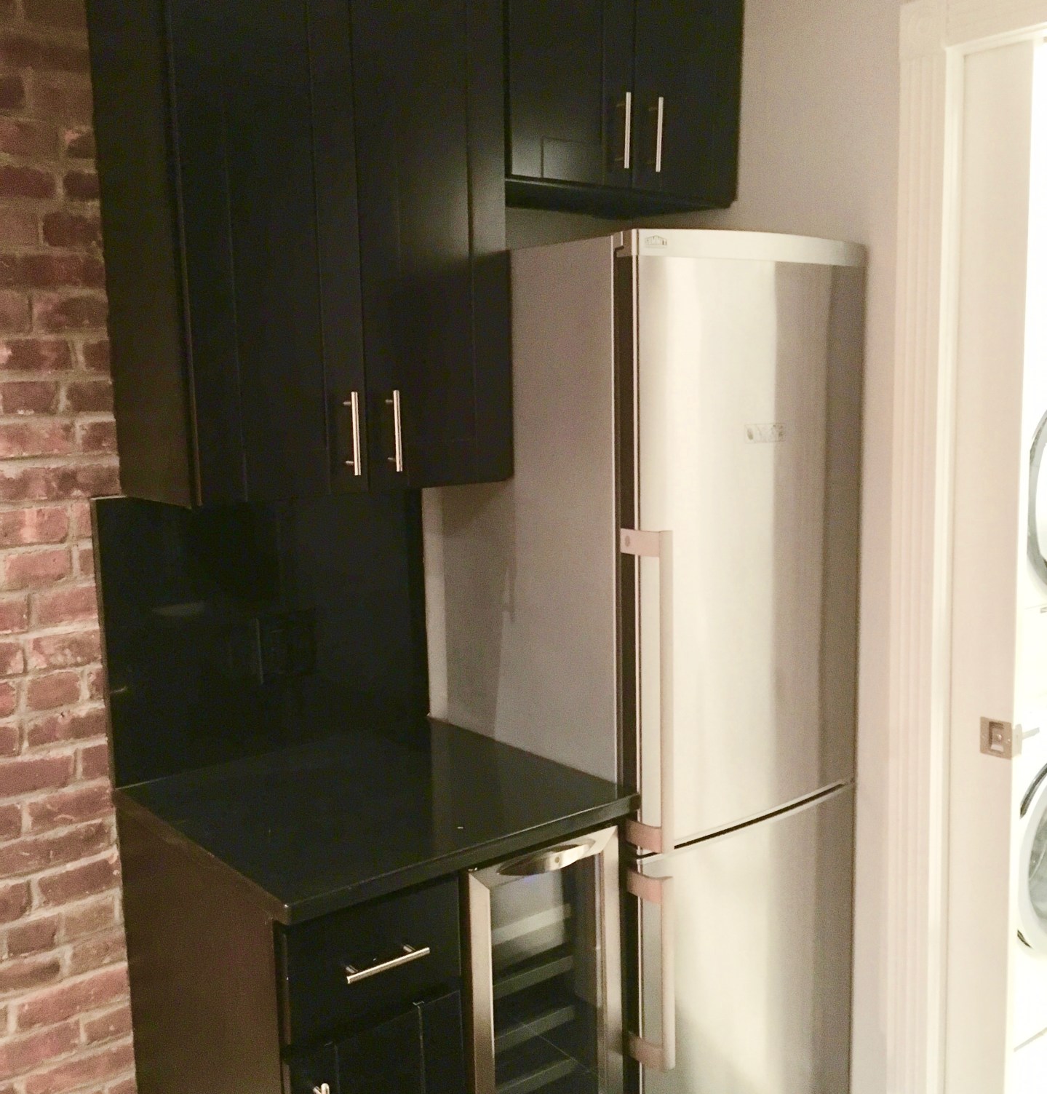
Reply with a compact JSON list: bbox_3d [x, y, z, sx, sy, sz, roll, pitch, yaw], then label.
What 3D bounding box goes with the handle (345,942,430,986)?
[{"bbox_3d":[-0.198,0.595,1.677,0.138,0.011,0.034,-7,10,-38],"label":"handle"}]

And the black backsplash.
[{"bbox_3d":[-0.469,0.138,2.236,0.666,0.515,0.022,-7,10,-38],"label":"black backsplash"}]

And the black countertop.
[{"bbox_3d":[-0.265,0.436,2.026,0.662,0.031,0.645,-7,10,-38],"label":"black countertop"}]

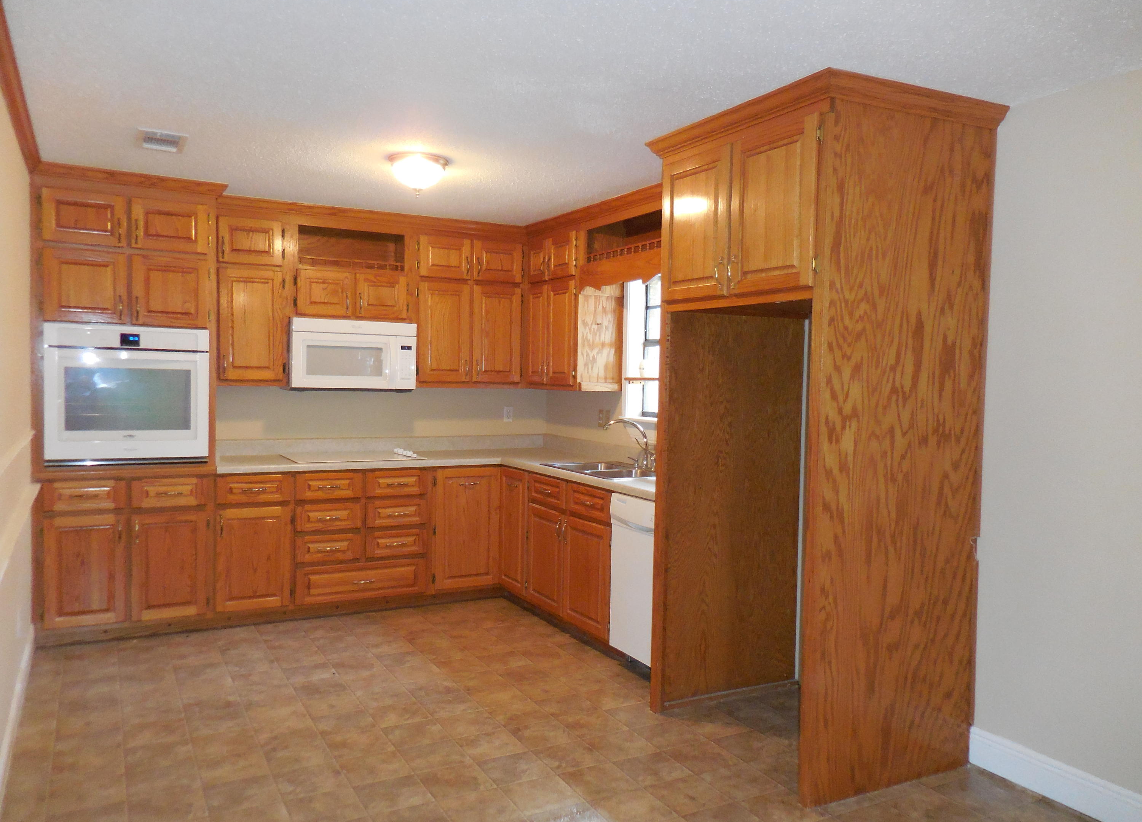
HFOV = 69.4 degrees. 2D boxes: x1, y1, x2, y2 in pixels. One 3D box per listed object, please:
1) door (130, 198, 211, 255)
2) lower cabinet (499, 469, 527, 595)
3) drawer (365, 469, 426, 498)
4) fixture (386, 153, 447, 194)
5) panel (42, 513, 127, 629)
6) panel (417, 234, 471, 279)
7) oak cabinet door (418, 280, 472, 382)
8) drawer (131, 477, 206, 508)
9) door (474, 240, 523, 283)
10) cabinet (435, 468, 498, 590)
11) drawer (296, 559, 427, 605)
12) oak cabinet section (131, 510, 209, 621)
[{"bbox_3d":[-2.128,-0.978,4.380,0.363,0.263,0.025,0,3,-25],"label":"door"},{"bbox_3d":[-0.113,0.748,5.272,0.590,0.735,0.380,0,3,-29],"label":"lower cabinet"},{"bbox_3d":[-1.160,0.430,5.197,0.377,0.157,0.450,0,3,-29],"label":"drawer"},{"bbox_3d":[-0.722,-1.104,3.880,0.286,0.174,0.286,1,2,0],"label":"fixture"},{"bbox_3d":[-2.521,0.828,4.287,0.368,0.575,0.040,0,3,-27],"label":"panel"},{"bbox_3d":[-0.823,-0.992,5.372,0.343,0.260,0.040,0,3,-27],"label":"panel"},{"bbox_3d":[-0.824,-0.506,5.393,0.351,0.638,0.025,0,3,-25],"label":"oak cabinet door"},{"bbox_3d":[-2.264,0.433,4.662,0.363,0.161,0.420,0,3,-24],"label":"drawer"},{"bbox_3d":[-0.488,-0.997,5.525,0.344,0.259,0.025,0,3,-25],"label":"door"},{"bbox_3d":[-0.750,0.723,5.421,0.416,0.748,0.520,0,3,-24],"label":"cabinet"},{"bbox_3d":[-1.327,1.012,5.118,0.766,0.211,0.420,0,3,-24],"label":"drawer"},{"bbox_3d":[-2.185,0.841,4.505,0.368,0.575,0.030,0,3,-24],"label":"oak cabinet section"}]

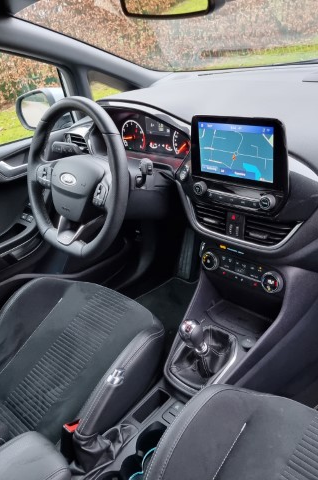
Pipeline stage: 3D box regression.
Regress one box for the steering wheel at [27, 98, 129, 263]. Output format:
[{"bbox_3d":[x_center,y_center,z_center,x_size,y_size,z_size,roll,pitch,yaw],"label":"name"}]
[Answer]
[{"bbox_3d":[-0.181,-0.146,1.051,0.370,0.363,0.100,20,19,41],"label":"steering wheel"}]

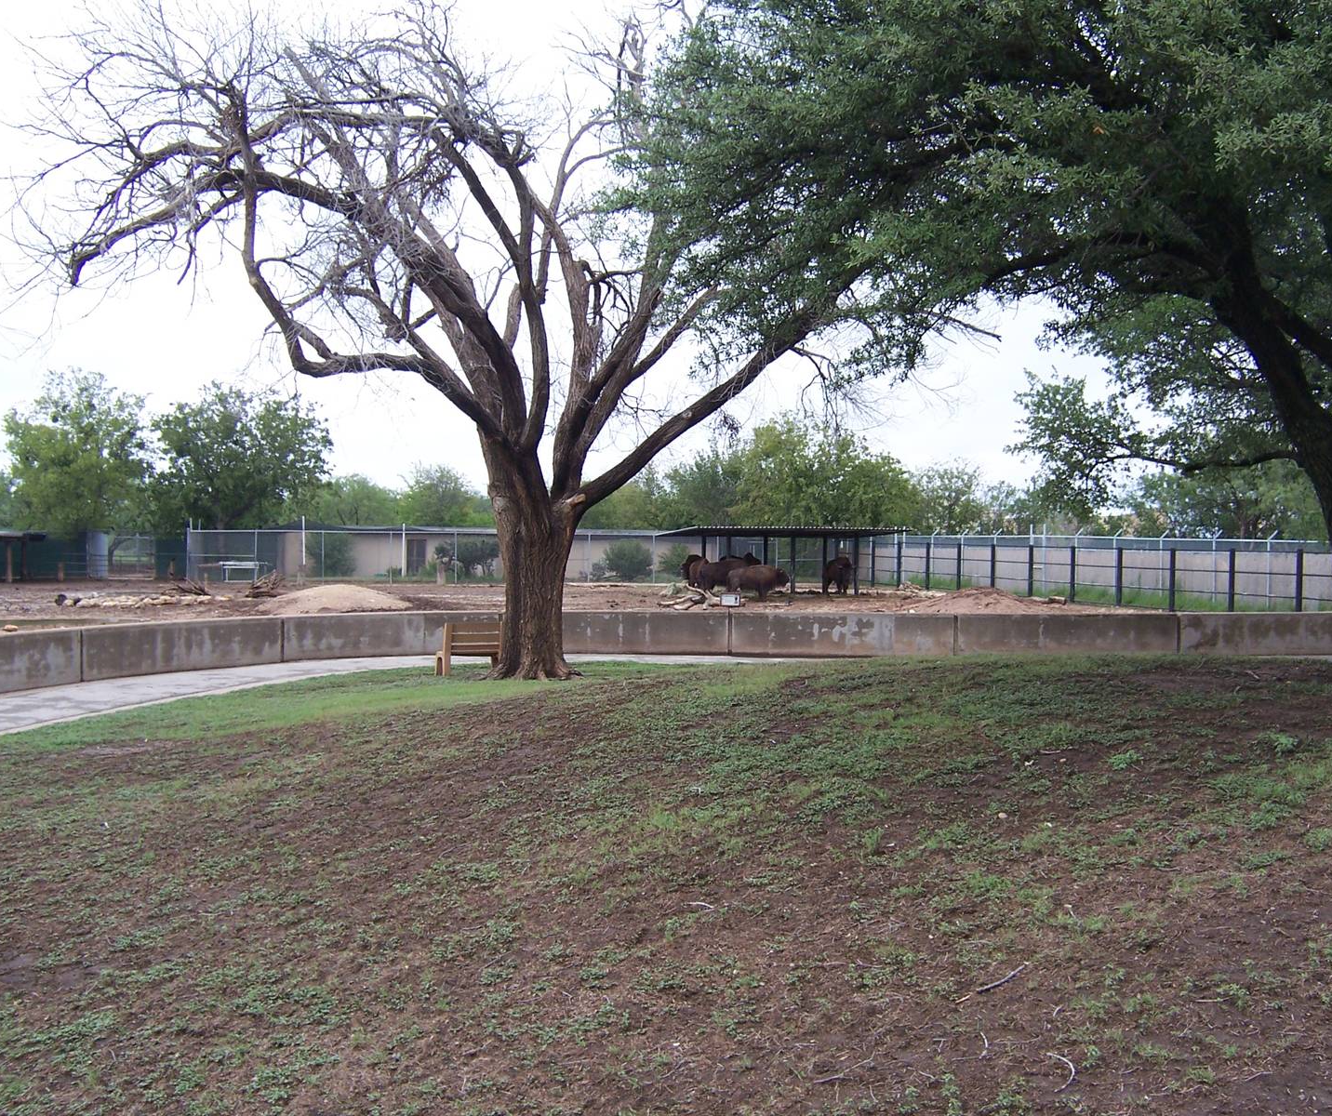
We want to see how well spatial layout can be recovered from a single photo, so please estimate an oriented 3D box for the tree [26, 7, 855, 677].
[{"bbox_3d":[-3.450,-3.450,22.400,12.900,10.700,11.300,0,1,0],"label":"tree"}]

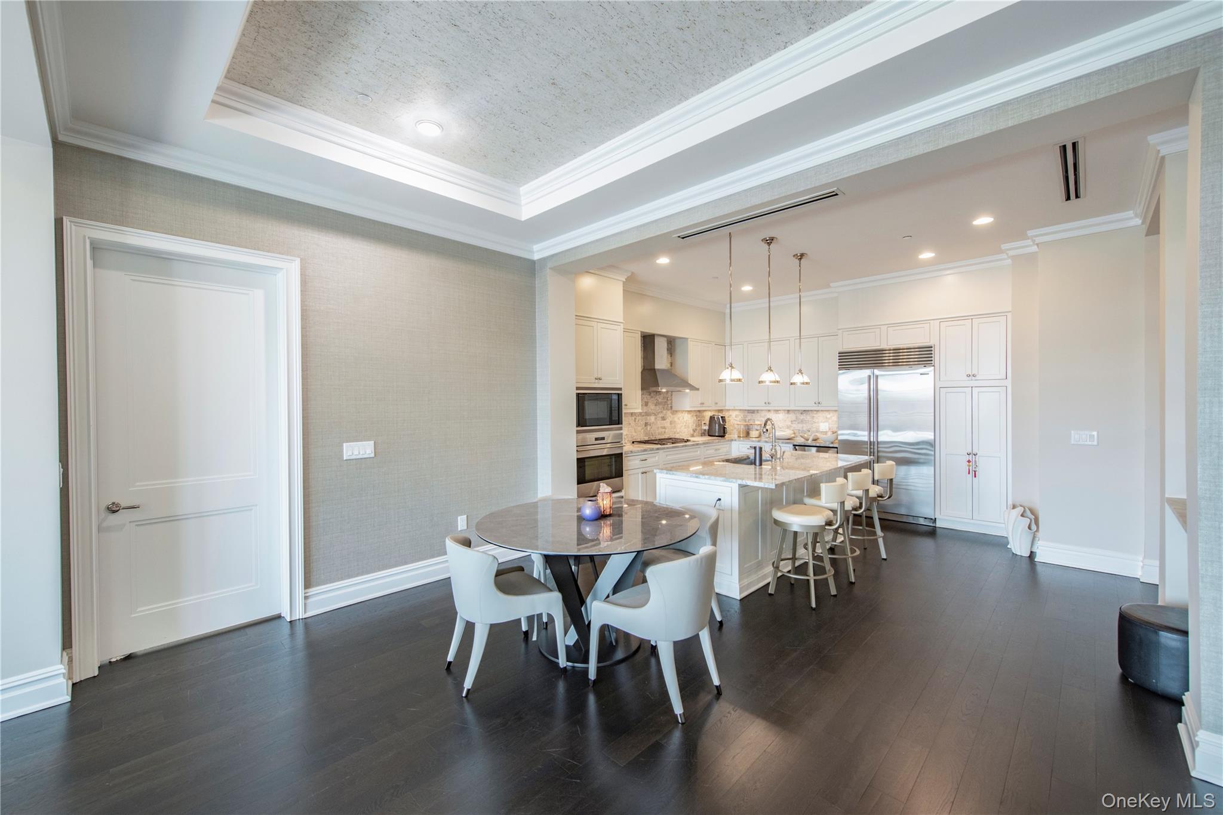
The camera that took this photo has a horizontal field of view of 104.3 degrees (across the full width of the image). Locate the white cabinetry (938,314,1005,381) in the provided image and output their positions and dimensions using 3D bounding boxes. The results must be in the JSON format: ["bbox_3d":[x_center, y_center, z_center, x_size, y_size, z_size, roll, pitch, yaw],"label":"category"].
[{"bbox_3d":[4.255,-0.657,5.563,0.610,0.710,0.600,1,1,44],"label":"white cabinetry"}]

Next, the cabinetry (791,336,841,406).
[{"bbox_3d":[3.098,-0.518,6.995,0.750,1.030,0.330,1,1,44],"label":"cabinetry"}]

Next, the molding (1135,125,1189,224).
[{"bbox_3d":[3.804,-1.559,3.331,0.160,0.110,1.660,1,1,44],"label":"molding"}]

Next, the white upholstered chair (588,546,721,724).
[{"bbox_3d":[0.257,1.088,2.494,0.560,0.760,0.575,-1,1,-44],"label":"white upholstered chair"}]

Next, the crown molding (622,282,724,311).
[{"bbox_3d":[0.971,-1.585,6.882,0.085,0.105,2.720,0,1,44],"label":"crown molding"}]

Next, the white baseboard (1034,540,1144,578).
[{"bbox_3d":[4.170,1.337,4.185,0.650,0.180,0.020,0,1,44],"label":"white baseboard"}]

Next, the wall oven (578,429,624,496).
[{"bbox_3d":[-0.317,0.640,5.618,0.610,0.725,0.760,0,1,44],"label":"wall oven"}]

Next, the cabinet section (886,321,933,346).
[{"bbox_3d":[3.807,-0.890,5.992,0.492,0.257,0.560,0,1,43],"label":"cabinet section"}]

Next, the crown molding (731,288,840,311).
[{"bbox_3d":[2.551,-1.612,7.198,1.880,0.110,0.110,1,1,44],"label":"crown molding"}]

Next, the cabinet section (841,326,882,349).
[{"bbox_3d":[3.425,-0.894,6.353,0.486,0.253,0.560,0,1,43],"label":"cabinet section"}]

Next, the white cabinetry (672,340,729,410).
[{"bbox_3d":[1.430,-0.498,7.665,0.320,1.080,1.070,1,1,44],"label":"white cabinetry"}]

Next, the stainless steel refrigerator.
[{"bbox_3d":[3.625,0.323,6.202,1.075,2.130,0.650,1,1,44],"label":"stainless steel refrigerator"}]

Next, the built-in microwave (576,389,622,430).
[{"bbox_3d":[-0.303,0.025,5.606,0.480,0.450,0.755,0,1,44],"label":"built-in microwave"}]

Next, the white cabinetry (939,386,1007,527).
[{"bbox_3d":[4.291,0.515,5.607,0.640,1.510,0.620,0,1,44],"label":"white cabinetry"}]

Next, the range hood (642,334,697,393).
[{"bbox_3d":[0.738,-0.623,6.785,0.610,0.800,0.920,0,1,44],"label":"range hood"}]

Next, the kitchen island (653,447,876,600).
[{"bbox_3d":[1.513,0.979,4.473,1.120,0.915,2.200,0,1,44],"label":"kitchen island"}]

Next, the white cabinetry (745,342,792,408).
[{"bbox_3d":[2.541,-0.524,7.529,0.770,1.030,0.330,1,1,44],"label":"white cabinetry"}]

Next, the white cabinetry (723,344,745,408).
[{"bbox_3d":[2.145,-0.507,7.919,0.360,1.040,0.350,0,1,44],"label":"white cabinetry"}]

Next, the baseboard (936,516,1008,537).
[{"bbox_3d":[4.085,1.343,5.398,0.650,0.134,0.020,0,1,44],"label":"baseboard"}]

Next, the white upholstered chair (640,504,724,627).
[{"bbox_3d":[0.466,1.067,3.253,0.590,0.787,0.560,-1,1,-14],"label":"white upholstered chair"}]

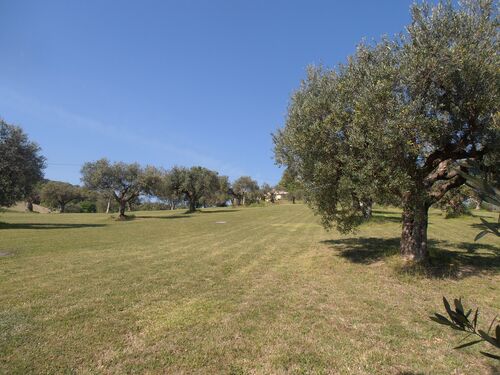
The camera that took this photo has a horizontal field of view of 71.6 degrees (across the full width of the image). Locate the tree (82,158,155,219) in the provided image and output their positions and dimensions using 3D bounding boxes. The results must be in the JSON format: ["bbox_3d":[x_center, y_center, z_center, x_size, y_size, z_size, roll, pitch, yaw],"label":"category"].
[{"bbox_3d":[-11.758,0.089,31.000,6.600,5.360,6.000,0,-2,0],"label":"tree"}]

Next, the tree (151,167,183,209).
[{"bbox_3d":[-10.813,0.265,46.000,4.700,5.570,4.700,0,-2,0],"label":"tree"}]

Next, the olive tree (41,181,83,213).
[{"bbox_3d":[-27.729,1.324,51.000,6.080,4.710,5.600,0,-2,0],"label":"olive tree"}]

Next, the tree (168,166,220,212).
[{"bbox_3d":[-6.403,0.231,40.000,5.870,5.310,5.600,0,-2,0],"label":"tree"}]

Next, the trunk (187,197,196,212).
[{"bbox_3d":[-6.749,1.961,40.000,1.150,1.850,0.950,0,-2,0],"label":"trunk"}]

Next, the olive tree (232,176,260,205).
[{"bbox_3d":[-0.606,0.519,60.000,4.790,4.850,4.700,0,-2,0],"label":"olive tree"}]

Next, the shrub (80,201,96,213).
[{"bbox_3d":[-23.757,2.795,51.000,2.340,1.770,2.000,0,-2,0],"label":"shrub"}]

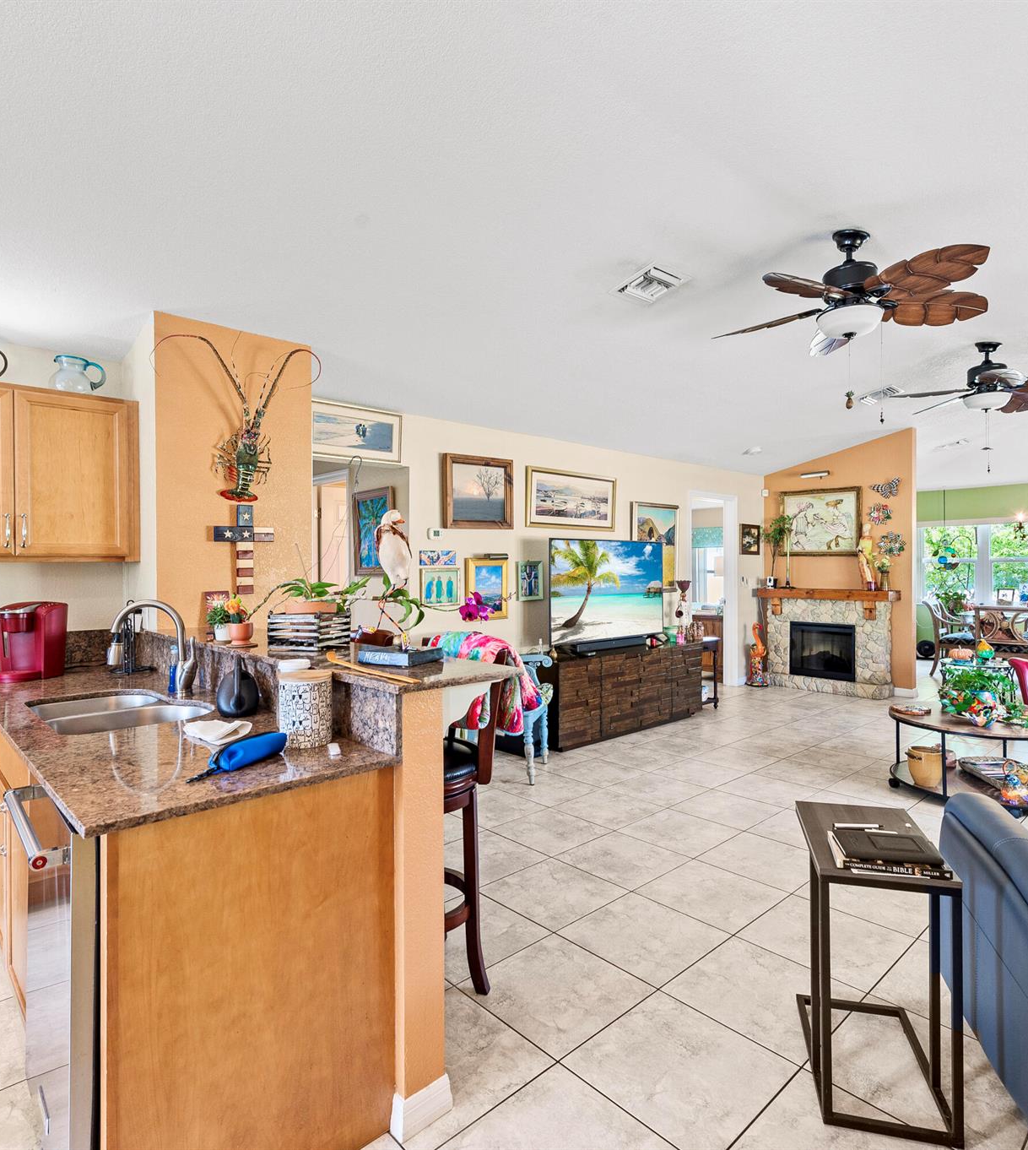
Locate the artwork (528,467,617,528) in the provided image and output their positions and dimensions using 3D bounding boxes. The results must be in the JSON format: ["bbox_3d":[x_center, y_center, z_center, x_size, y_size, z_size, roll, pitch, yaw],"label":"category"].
[{"bbox_3d":[0.514,-0.633,5.801,1.100,0.490,0.040,-1,0,-42],"label":"artwork"}]

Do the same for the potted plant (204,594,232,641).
[{"bbox_3d":[-1.075,0.160,2.490,0.115,0.175,0.115,0,0,0],"label":"potted plant"}]

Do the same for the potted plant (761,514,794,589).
[{"bbox_3d":[3.009,-0.282,7.711,0.310,0.885,0.310,-1,0,-43],"label":"potted plant"}]

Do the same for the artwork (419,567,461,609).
[{"bbox_3d":[-0.529,0.087,4.848,0.340,0.263,0.030,-1,0,-42],"label":"artwork"}]

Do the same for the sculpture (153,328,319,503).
[{"bbox_3d":[-1.336,-0.771,3.319,0.800,0.825,0.170,-1,0,-43],"label":"sculpture"}]

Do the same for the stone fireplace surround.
[{"bbox_3d":[3.465,0.723,7.514,0.430,1.110,1.440,-1,0,-43],"label":"stone fireplace surround"}]

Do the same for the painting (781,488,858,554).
[{"bbox_3d":[3.506,-0.595,7.740,0.050,0.755,0.930,-1,0,-43],"label":"painting"}]

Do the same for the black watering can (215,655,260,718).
[{"bbox_3d":[-0.851,0.338,2.068,0.120,0.188,0.185,0,0,-22],"label":"black watering can"}]

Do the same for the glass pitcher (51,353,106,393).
[{"bbox_3d":[-2.030,-0.909,3.132,0.225,0.200,0.180,-1,0,-43],"label":"glass pitcher"}]

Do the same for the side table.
[{"bbox_3d":[0.956,1.016,1.815,0.295,0.624,0.471,0,0,15],"label":"side table"}]

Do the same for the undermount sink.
[{"bbox_3d":[-1.296,0.550,2.199,0.460,0.200,0.780,-1,0,-43],"label":"undermount sink"}]

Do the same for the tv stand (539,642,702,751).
[{"bbox_3d":[0.906,0.973,5.832,1.970,0.665,0.470,-1,0,-43],"label":"tv stand"}]

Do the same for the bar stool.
[{"bbox_3d":[-0.329,0.765,2.172,0.490,1.090,0.460,-1,0,-42],"label":"bar stool"}]

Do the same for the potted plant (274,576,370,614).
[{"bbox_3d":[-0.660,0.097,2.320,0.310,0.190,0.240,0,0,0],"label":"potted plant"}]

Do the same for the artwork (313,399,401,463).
[{"bbox_3d":[-1.044,-0.920,4.386,0.715,0.360,0.030,-1,0,-42],"label":"artwork"}]

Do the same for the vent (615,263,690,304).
[{"bbox_3d":[0.699,-1.464,3.378,0.290,0.040,0.290,-1,-10,-43],"label":"vent"}]

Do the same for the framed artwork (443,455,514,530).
[{"bbox_3d":[-0.260,-0.613,5.079,0.643,0.540,0.060,-1,0,-42],"label":"framed artwork"}]

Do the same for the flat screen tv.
[{"bbox_3d":[0.875,0.136,5.943,1.560,0.880,0.080,-1,0,-43],"label":"flat screen tv"}]

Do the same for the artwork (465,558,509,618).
[{"bbox_3d":[-0.202,0.111,5.133,0.387,0.463,0.050,-1,0,-42],"label":"artwork"}]

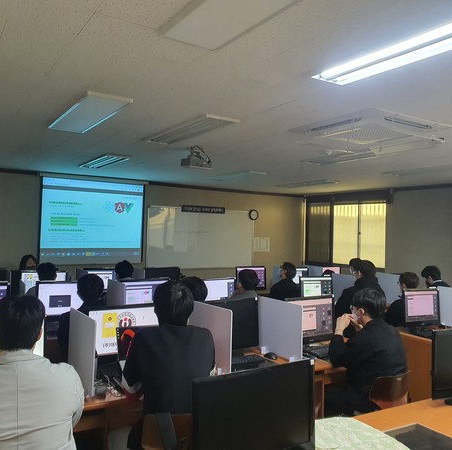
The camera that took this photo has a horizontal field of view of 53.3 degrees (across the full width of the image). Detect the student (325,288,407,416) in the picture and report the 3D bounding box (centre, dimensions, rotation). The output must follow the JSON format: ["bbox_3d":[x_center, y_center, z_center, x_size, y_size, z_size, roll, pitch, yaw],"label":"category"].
[{"bbox_3d":[0.928,1.045,3.026,0.480,1.260,0.650,2,-1,-45],"label":"student"}]

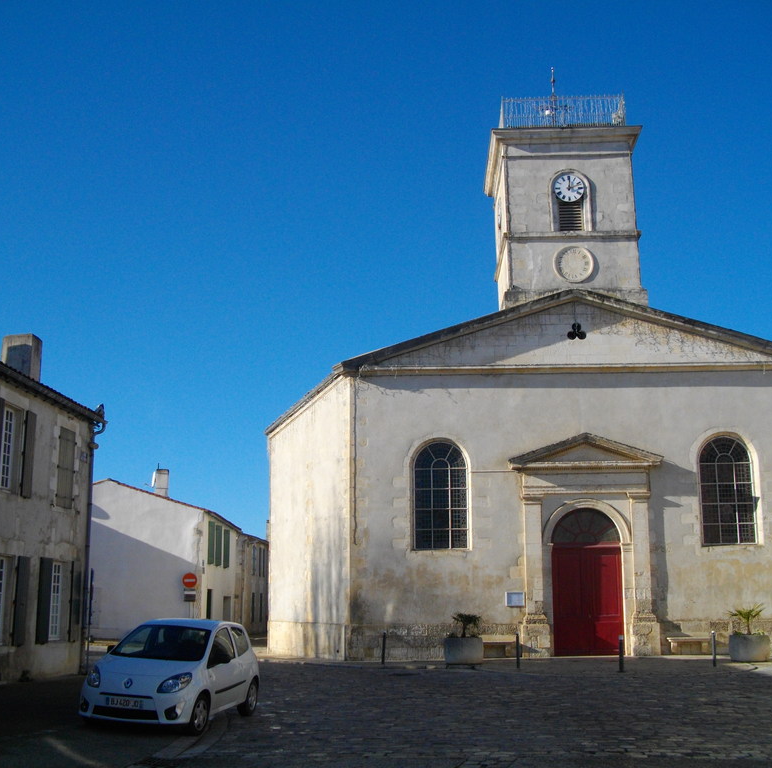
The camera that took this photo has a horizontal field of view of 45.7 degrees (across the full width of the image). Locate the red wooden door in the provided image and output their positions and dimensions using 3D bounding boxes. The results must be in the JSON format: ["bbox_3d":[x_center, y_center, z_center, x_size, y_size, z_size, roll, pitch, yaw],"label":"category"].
[{"bbox_3d":[5.876,6.309,26.880,2.007,3.214,0.150,-1,-13,1],"label":"red wooden door"}]

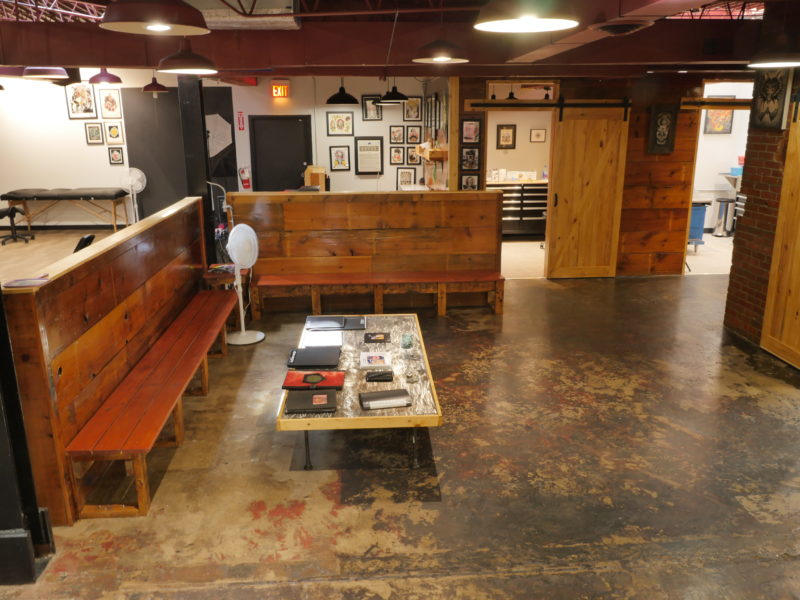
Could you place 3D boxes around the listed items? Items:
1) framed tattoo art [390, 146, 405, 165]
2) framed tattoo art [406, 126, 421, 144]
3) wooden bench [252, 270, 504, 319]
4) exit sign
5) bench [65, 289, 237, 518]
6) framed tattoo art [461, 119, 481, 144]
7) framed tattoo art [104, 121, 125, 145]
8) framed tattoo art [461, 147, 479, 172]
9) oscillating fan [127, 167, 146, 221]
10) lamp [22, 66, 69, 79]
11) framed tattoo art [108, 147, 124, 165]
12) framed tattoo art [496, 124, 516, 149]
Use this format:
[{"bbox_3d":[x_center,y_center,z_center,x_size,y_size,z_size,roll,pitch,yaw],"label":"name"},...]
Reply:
[{"bbox_3d":[-0.046,-2.832,12.753,0.273,0.337,0.030,-1,15,-3],"label":"framed tattoo art"},{"bbox_3d":[0.284,-3.225,12.668,0.285,0.342,0.030,-1,15,-3],"label":"framed tattoo art"},{"bbox_3d":[-0.215,-0.055,6.821,2.560,0.365,0.425,-2,15,-5],"label":"wooden bench"},{"bbox_3d":[-2.262,-4.000,12.261,0.317,0.308,0.080,-1,15,-3],"label":"exit sign"},{"bbox_3d":[-1.654,0.524,4.938,0.410,0.374,3.320,-2,15,-5],"label":"bench"},{"bbox_3d":[0.880,-2.073,7.971,0.250,0.299,0.030,-1,15,-3],"label":"framed tattoo art"},{"bbox_3d":[-5.431,-3.168,12.301,0.318,0.415,0.030,-1,15,-3],"label":"framed tattoo art"},{"bbox_3d":[0.863,-1.694,7.799,0.225,0.288,0.030,-2,15,-5],"label":"framed tattoo art"},{"bbox_3d":[-4.330,-1.578,10.621,0.410,1.140,0.390,-7,17,-22],"label":"oscillating fan"},{"bbox_3d":[-3.379,-2.246,6.152,0.395,0.240,0.395,-2,15,-5],"label":"lamp"},{"bbox_3d":[-5.442,-2.757,12.412,0.256,0.312,0.030,-1,15,-3],"label":"framed tattoo art"},{"bbox_3d":[1.859,-2.828,11.247,0.337,0.410,0.030,-1,15,-3],"label":"framed tattoo art"}]

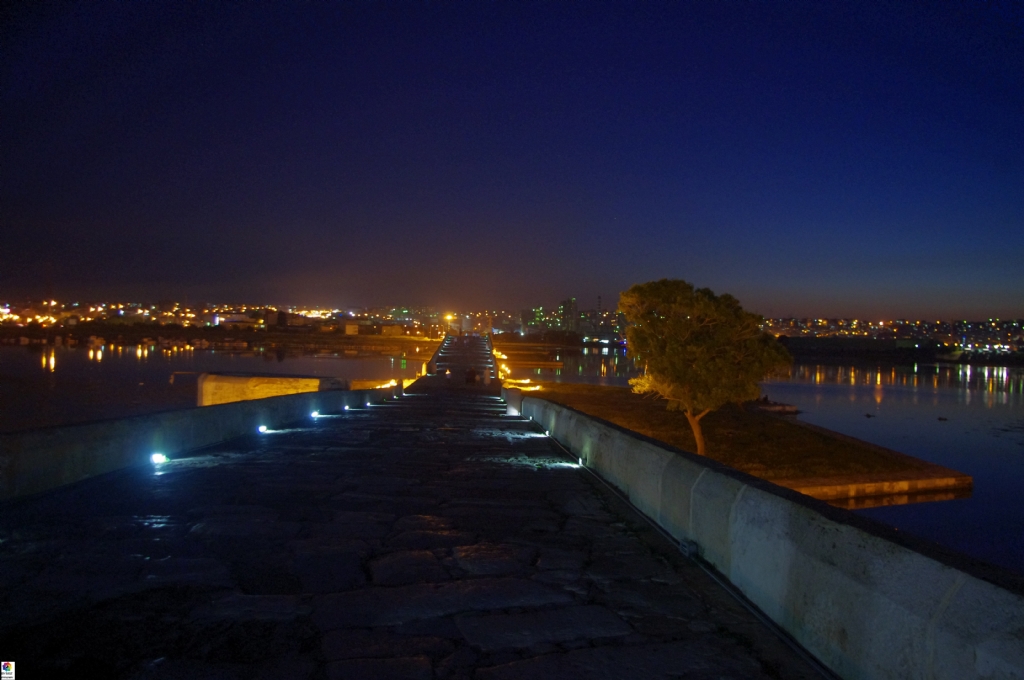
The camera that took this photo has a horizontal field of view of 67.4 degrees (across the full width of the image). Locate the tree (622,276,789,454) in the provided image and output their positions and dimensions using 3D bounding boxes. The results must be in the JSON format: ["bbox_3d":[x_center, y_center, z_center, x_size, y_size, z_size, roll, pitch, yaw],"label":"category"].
[{"bbox_3d":[8.000,1.250,32.000,6.900,7.500,6.600,1,0,0],"label":"tree"}]

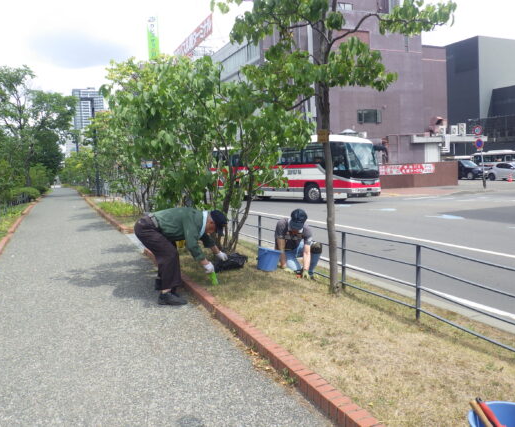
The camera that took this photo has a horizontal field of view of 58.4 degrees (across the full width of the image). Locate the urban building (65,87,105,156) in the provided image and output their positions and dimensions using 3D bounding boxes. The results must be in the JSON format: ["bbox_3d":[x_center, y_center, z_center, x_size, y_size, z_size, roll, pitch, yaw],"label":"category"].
[{"bbox_3d":[-192.184,-93.526,525.000,34.000,95.000,30.000,-5,6,-24],"label":"urban building"}]

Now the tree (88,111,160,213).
[{"bbox_3d":[-3.980,-1.604,14.200,2.500,3.200,2.500,-5,6,-24],"label":"tree"}]

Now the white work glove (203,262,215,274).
[{"bbox_3d":[-0.511,0.582,4.900,0.120,0.125,0.100,-3,6,-8],"label":"white work glove"}]

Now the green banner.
[{"bbox_3d":[-20.335,-34.315,90.000,2.200,9.000,0.400,-5,6,-24],"label":"green banner"}]

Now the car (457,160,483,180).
[{"bbox_3d":[19.052,-4.063,43.000,1.730,1.740,4.450,-6,7,-33],"label":"car"}]

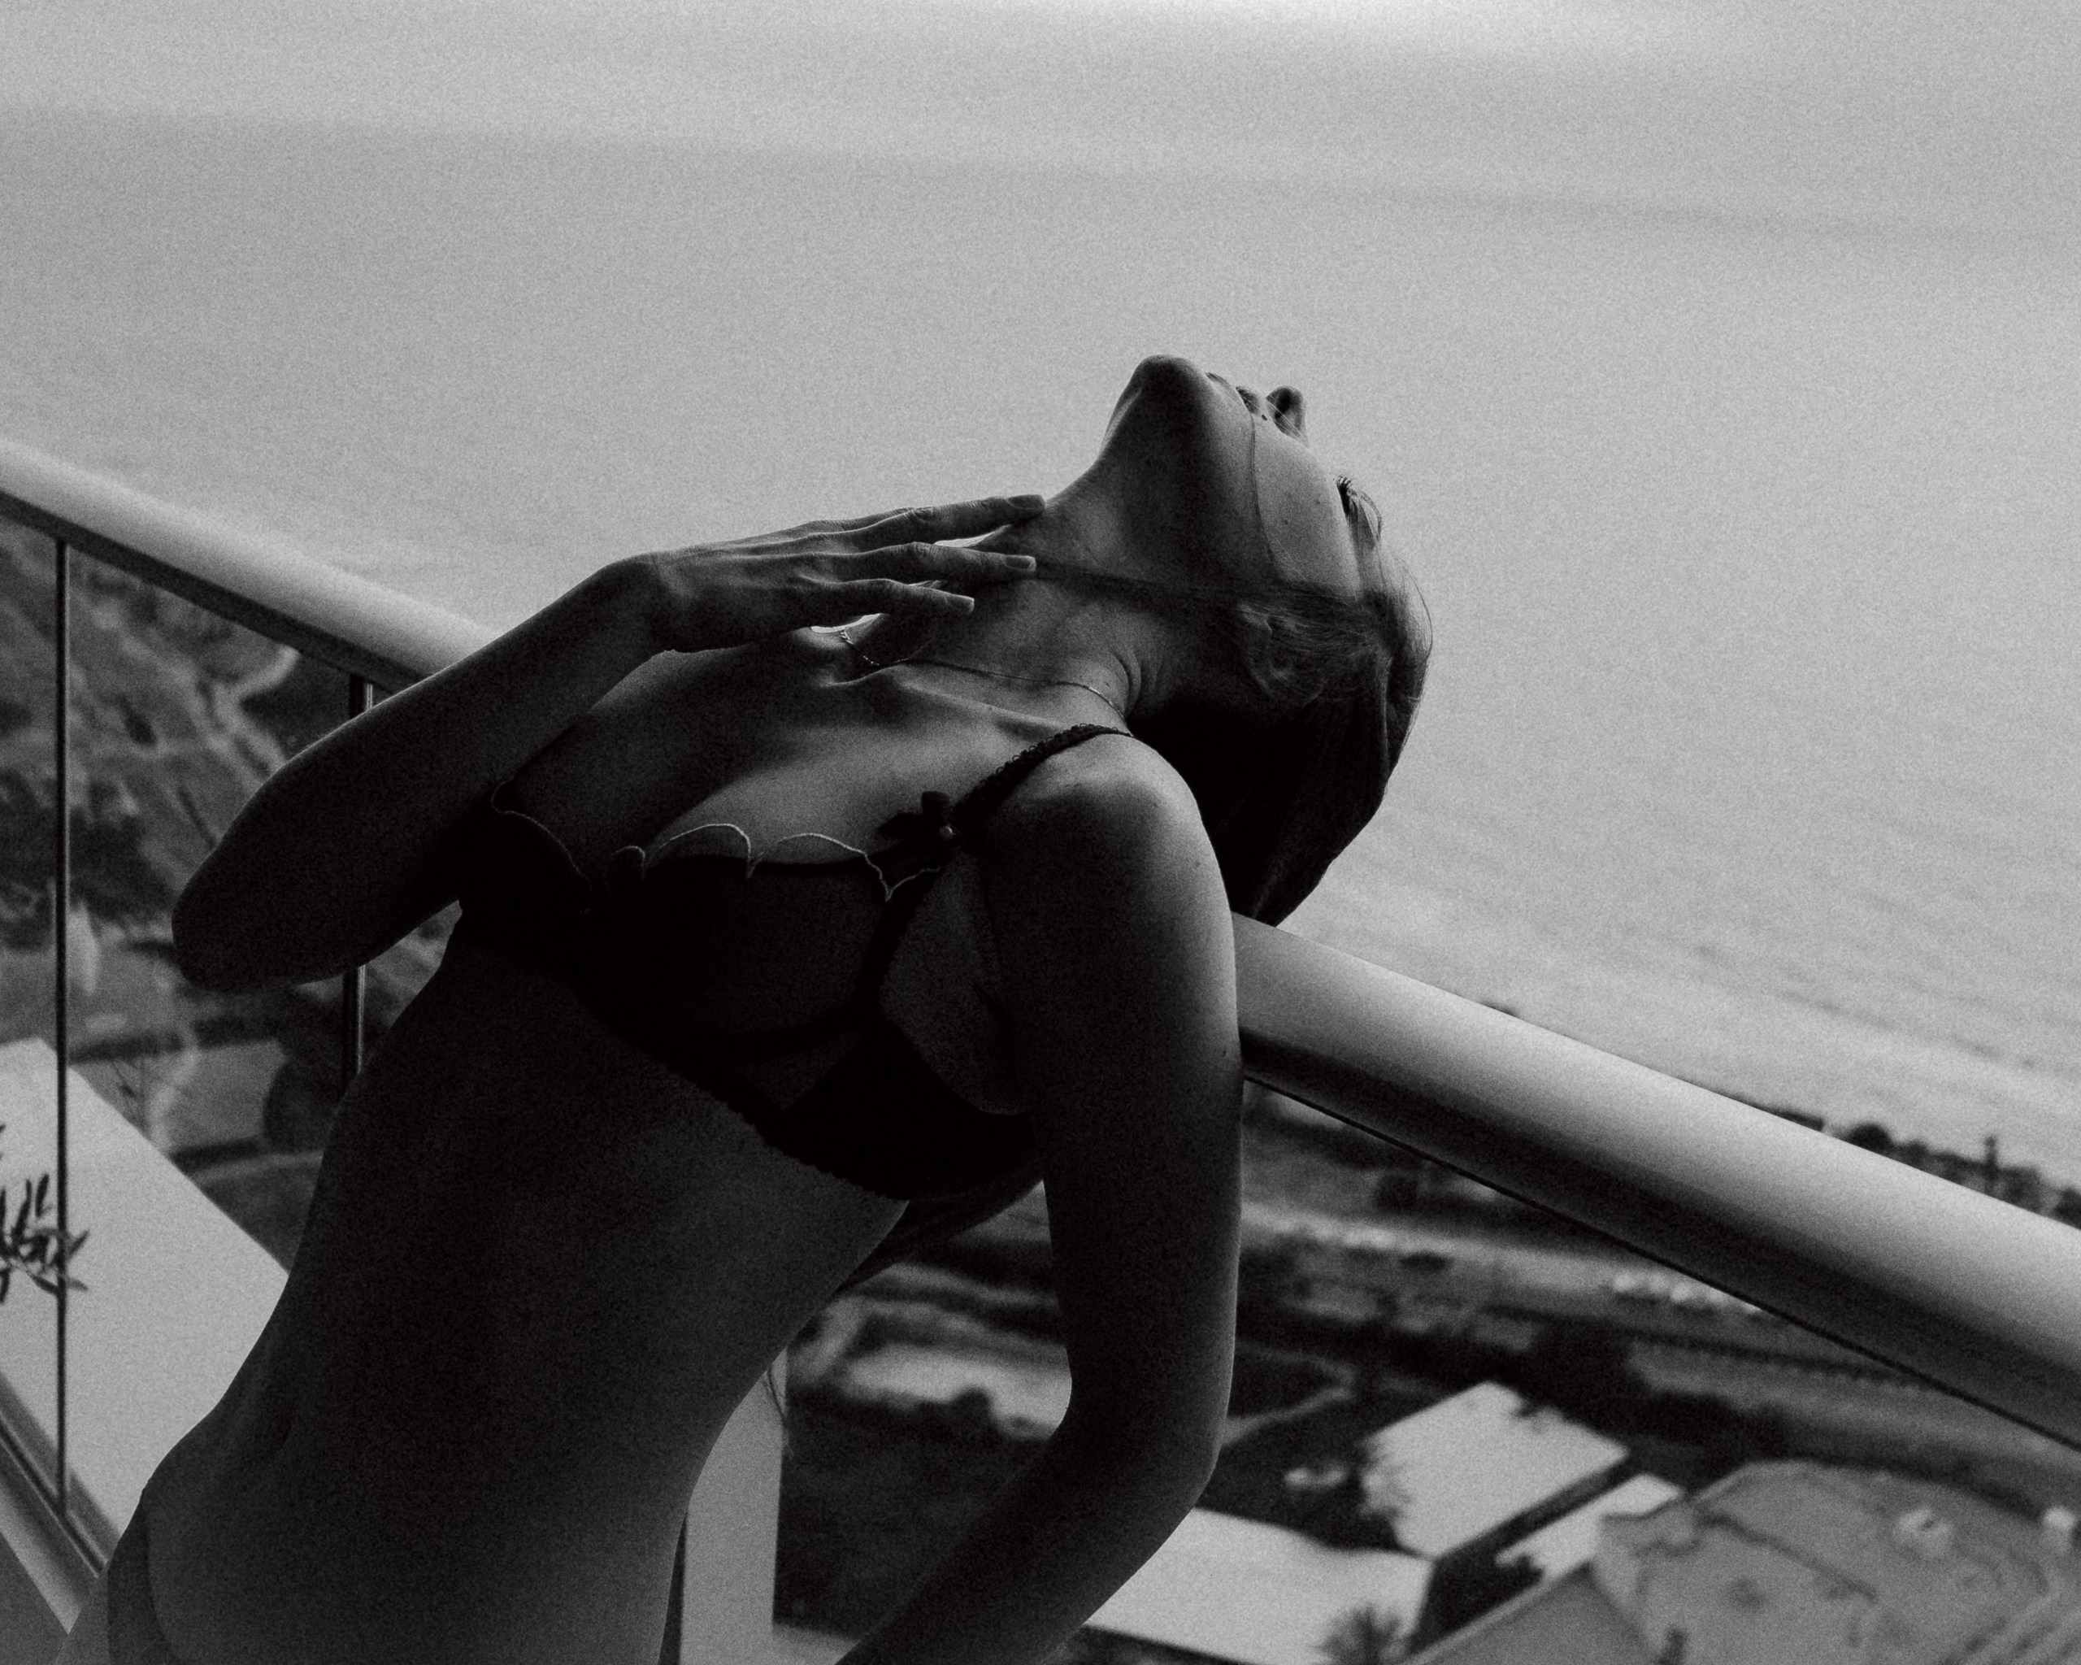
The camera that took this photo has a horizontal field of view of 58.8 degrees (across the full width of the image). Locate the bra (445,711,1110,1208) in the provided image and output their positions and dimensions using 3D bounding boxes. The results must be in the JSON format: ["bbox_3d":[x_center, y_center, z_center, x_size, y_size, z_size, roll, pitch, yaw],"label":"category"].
[{"bbox_3d":[-0.105,0.030,0.870,0.290,0.215,0.260,19,69,35],"label":"bra"}]

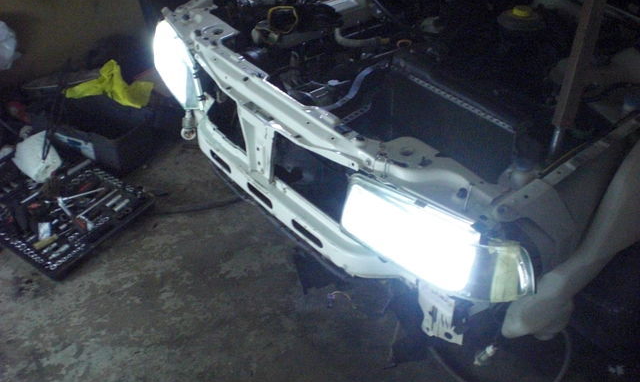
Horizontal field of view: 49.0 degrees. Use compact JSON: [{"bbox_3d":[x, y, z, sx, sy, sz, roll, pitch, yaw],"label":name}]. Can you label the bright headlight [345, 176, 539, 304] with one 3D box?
[{"bbox_3d":[0.276,0.089,1.607,0.460,0.155,0.170,26,43,28],"label":"bright headlight"}]

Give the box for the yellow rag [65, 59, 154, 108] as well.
[{"bbox_3d":[-0.866,-0.438,2.891,0.330,0.130,0.180,8,37,7],"label":"yellow rag"}]

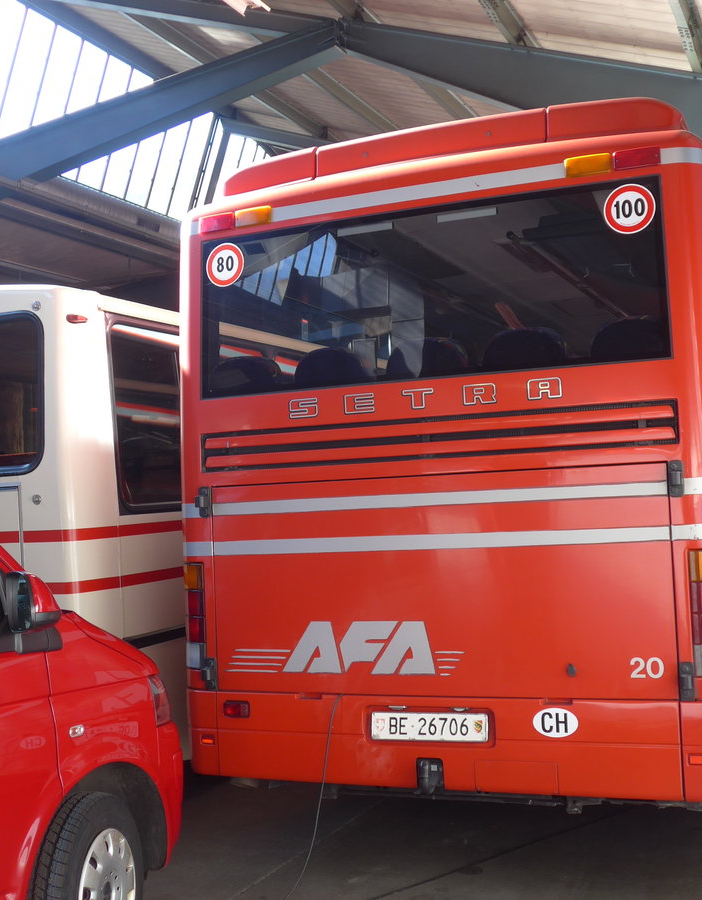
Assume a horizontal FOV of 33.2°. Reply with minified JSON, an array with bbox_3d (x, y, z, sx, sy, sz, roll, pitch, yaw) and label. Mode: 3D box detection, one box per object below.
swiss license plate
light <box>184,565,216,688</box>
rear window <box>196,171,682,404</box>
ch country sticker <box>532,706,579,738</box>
[{"bbox_3d":[0.321,1.138,4.835,0.510,0.113,0.015,-4,-4,23],"label":"swiss license plate"},{"bbox_3d":[-0.702,0.754,5.346,0.170,0.475,0.130,-4,-4,23],"label":"light"},{"bbox_3d":[0.272,-0.652,4.984,2.091,0.732,0.060,-4,-7,23],"label":"rear window"},{"bbox_3d":[0.804,1.069,4.616,0.180,0.116,0.008,-4,-4,23],"label":"ch country sticker"}]

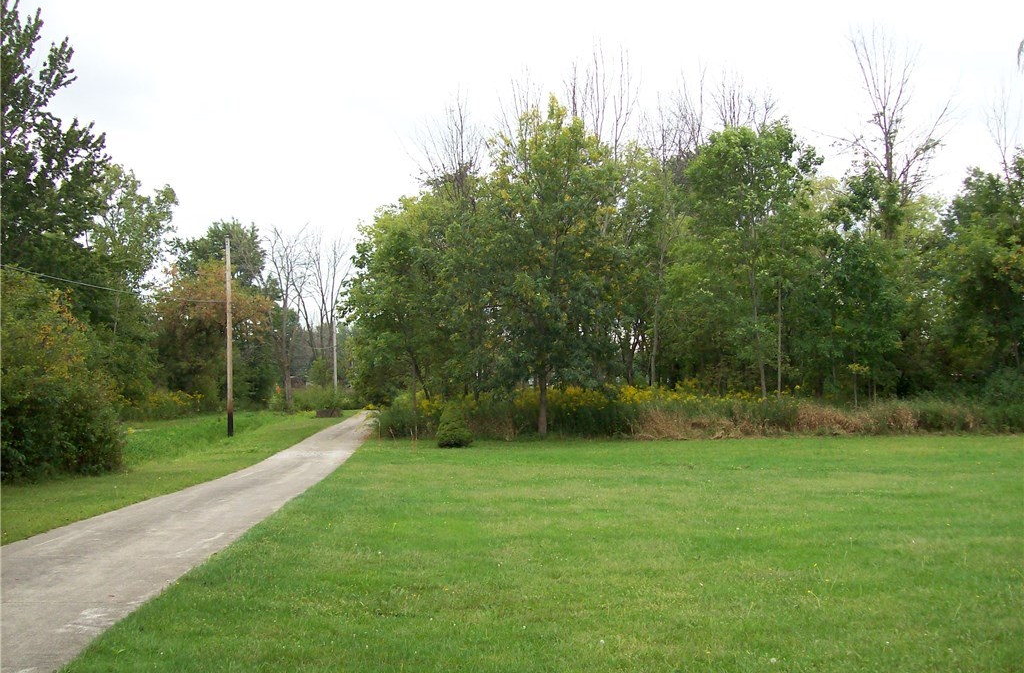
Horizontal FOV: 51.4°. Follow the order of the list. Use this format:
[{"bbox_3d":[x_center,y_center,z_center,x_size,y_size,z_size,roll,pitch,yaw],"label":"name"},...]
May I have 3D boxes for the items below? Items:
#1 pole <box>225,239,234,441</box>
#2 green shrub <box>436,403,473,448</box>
[{"bbox_3d":[-11.304,0.017,42.700,0.240,8.000,0.240,-1,-3,0],"label":"pole"},{"bbox_3d":[-2.033,3.059,37.538,1.250,1.530,1.250,-1,-3,0],"label":"green shrub"}]

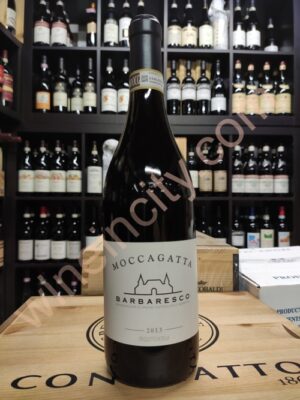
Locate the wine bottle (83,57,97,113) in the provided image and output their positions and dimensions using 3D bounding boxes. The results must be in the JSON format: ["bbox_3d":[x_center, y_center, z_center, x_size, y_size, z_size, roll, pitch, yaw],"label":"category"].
[{"bbox_3d":[-0.324,-0.613,1.629,0.075,0.310,0.075,0,2,-3],"label":"wine bottle"}]

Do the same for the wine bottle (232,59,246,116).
[{"bbox_3d":[0.488,-0.615,1.657,0.080,0.309,0.080,0,0,-2],"label":"wine bottle"}]

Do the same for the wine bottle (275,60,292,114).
[{"bbox_3d":[0.730,-0.612,1.652,0.081,0.312,0.081,0,0,-2],"label":"wine bottle"}]

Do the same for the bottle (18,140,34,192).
[{"bbox_3d":[-0.649,-0.164,1.590,0.081,0.296,0.081,0,0,-3],"label":"bottle"}]

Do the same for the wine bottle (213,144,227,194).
[{"bbox_3d":[0.395,-0.174,1.700,0.076,0.300,0.076,0,-1,-3],"label":"wine bottle"}]

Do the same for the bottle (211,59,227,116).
[{"bbox_3d":[0.376,-0.605,1.640,0.082,0.299,0.082,0,0,-3],"label":"bottle"}]

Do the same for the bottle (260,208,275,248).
[{"bbox_3d":[0.644,0.189,1.656,0.078,0.295,0.078,0,0,-2],"label":"bottle"}]

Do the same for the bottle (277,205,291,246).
[{"bbox_3d":[0.741,0.182,1.670,0.075,0.295,0.075,0,0,-3],"label":"bottle"}]

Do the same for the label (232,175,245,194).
[{"bbox_3d":[0.488,-0.086,1.658,0.075,0.102,0.025,0,2,-3],"label":"label"}]

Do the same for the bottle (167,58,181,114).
[{"bbox_3d":[0.135,-0.612,1.651,0.075,0.312,0.075,0,2,-3],"label":"bottle"}]

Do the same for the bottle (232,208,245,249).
[{"bbox_3d":[0.484,0.182,1.658,0.074,0.295,0.074,0,0,-3],"label":"bottle"}]

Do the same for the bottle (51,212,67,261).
[{"bbox_3d":[-0.494,0.182,1.629,0.080,0.294,0.080,0,0,-2],"label":"bottle"}]

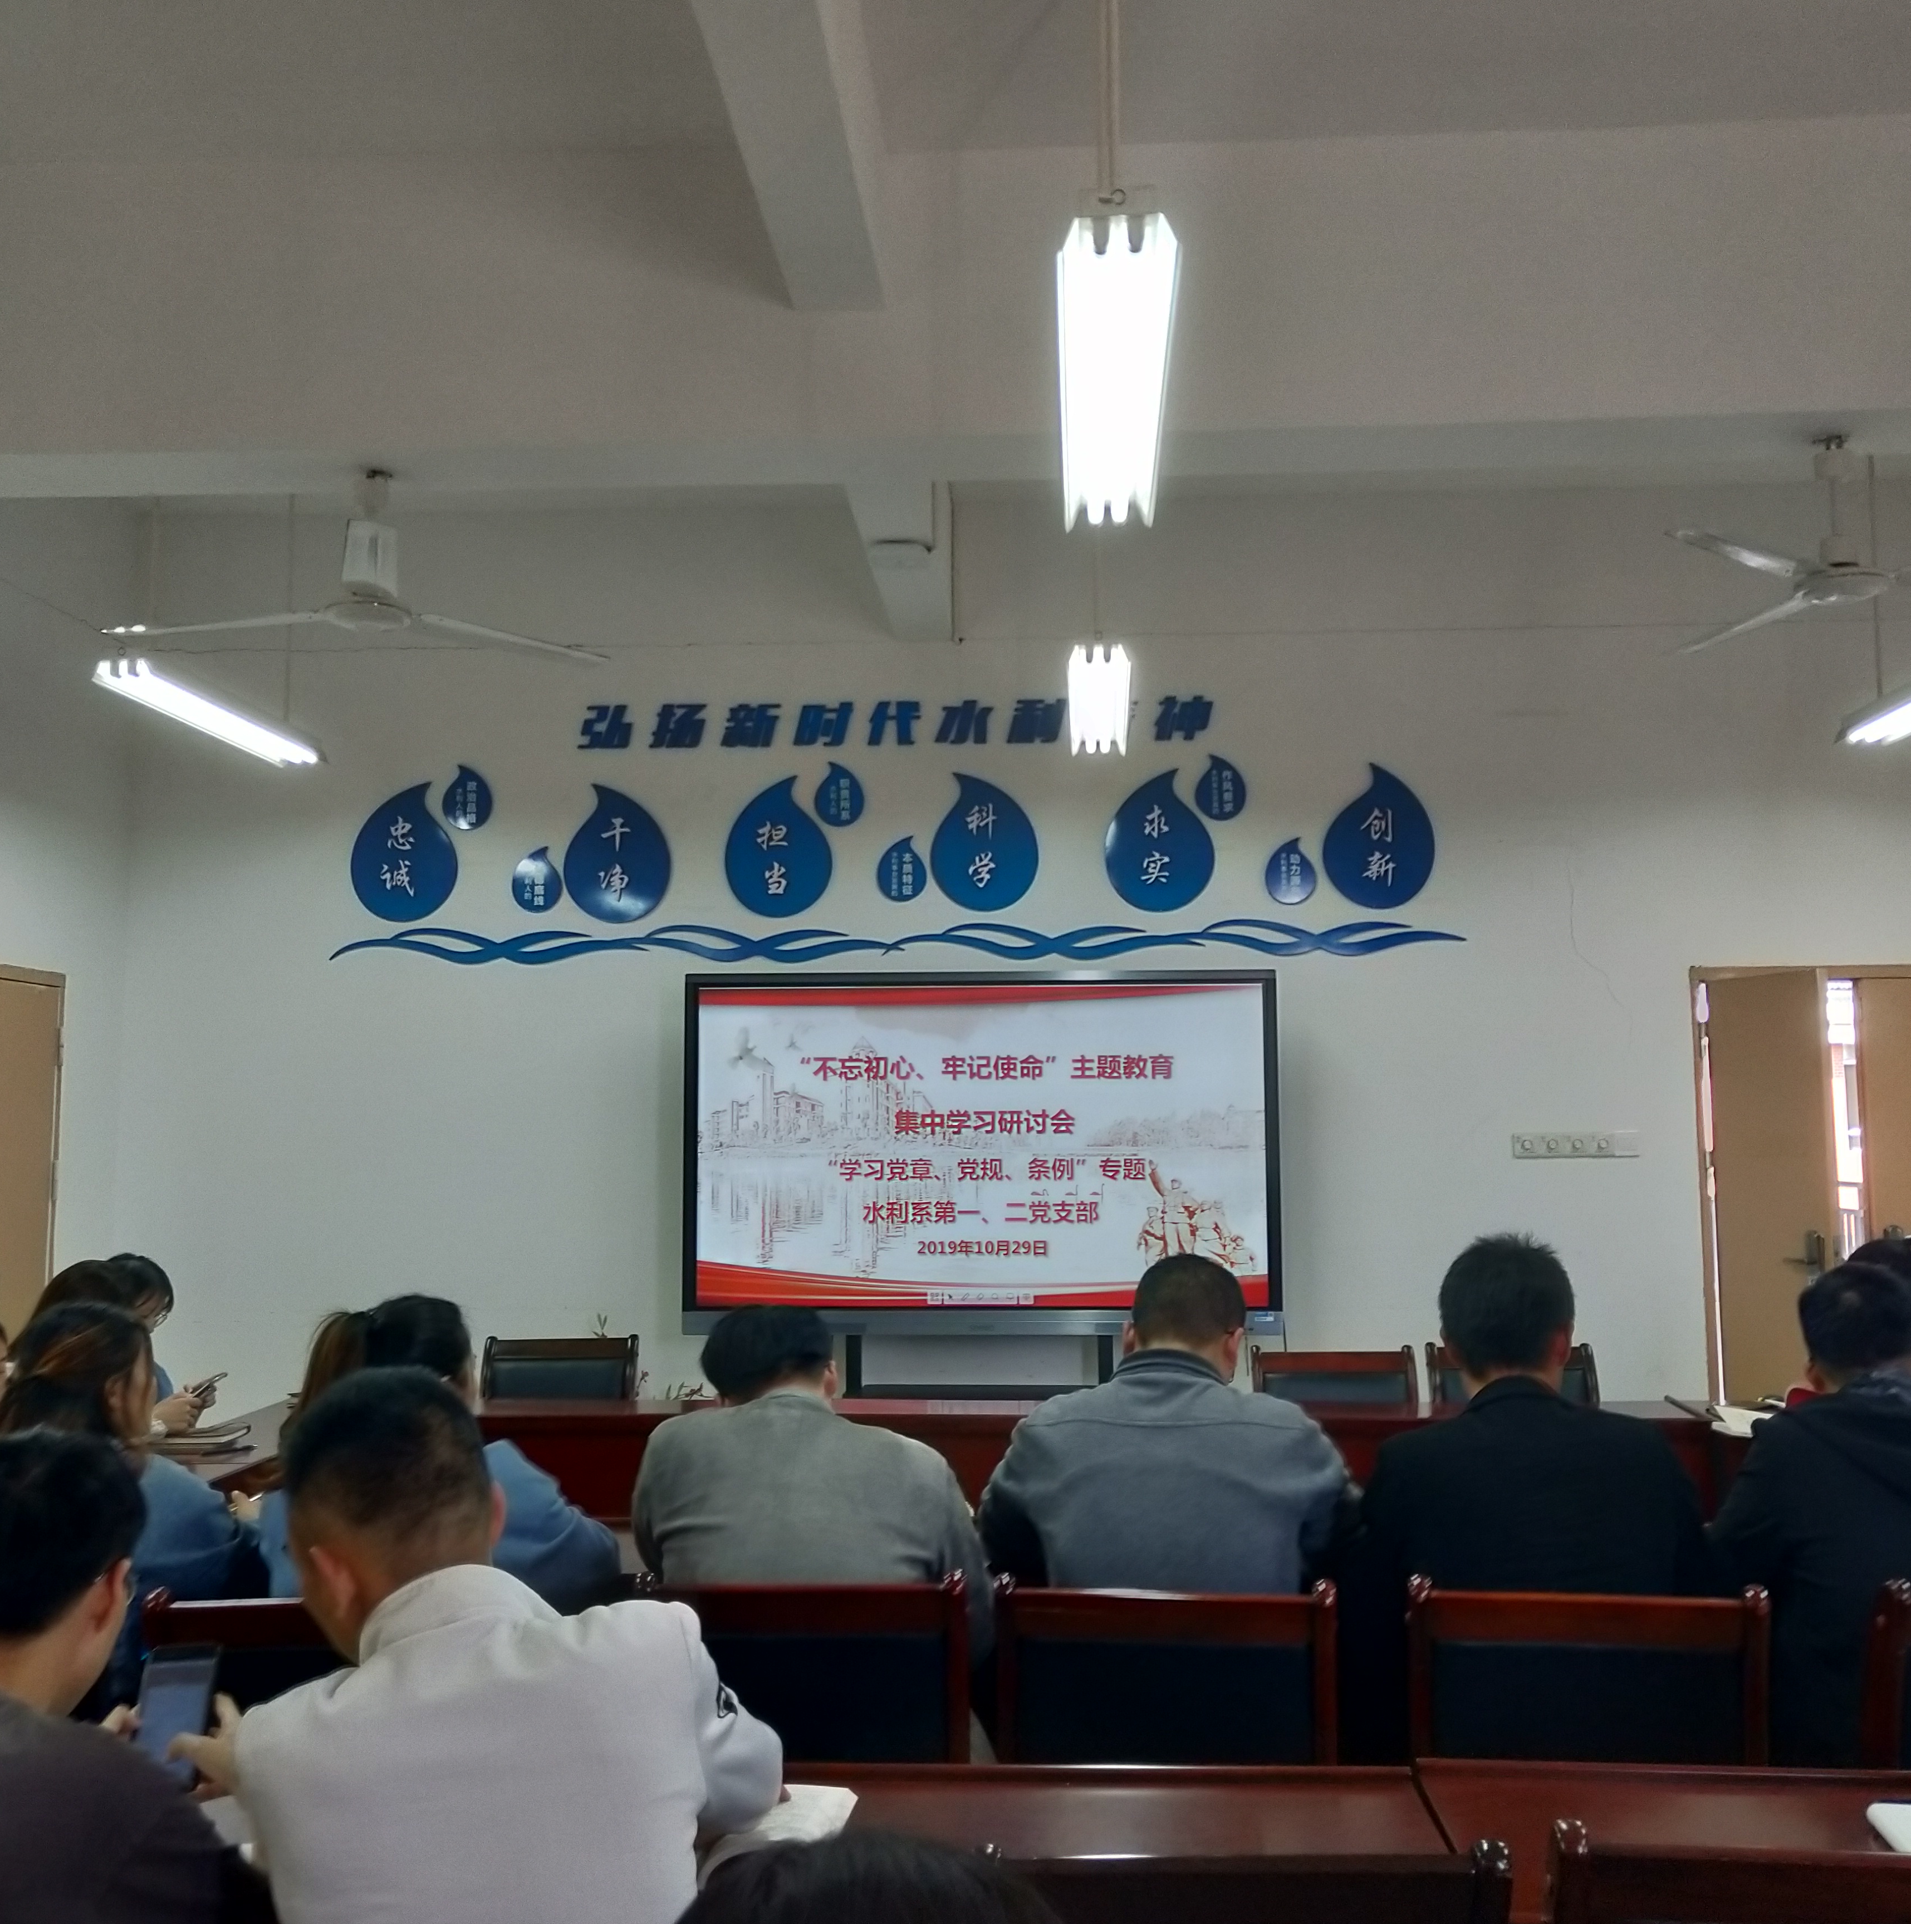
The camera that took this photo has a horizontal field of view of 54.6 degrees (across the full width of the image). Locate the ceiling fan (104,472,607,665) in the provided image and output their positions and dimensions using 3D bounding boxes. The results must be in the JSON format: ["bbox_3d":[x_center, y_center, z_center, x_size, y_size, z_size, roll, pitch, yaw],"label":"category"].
[{"bbox_3d":[-1.433,-1.037,4.546,1.300,0.412,1.200,2,-6,-18],"label":"ceiling fan"}]

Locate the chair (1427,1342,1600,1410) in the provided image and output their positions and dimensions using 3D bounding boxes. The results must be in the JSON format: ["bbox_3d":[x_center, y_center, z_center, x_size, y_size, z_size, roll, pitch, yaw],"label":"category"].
[{"bbox_3d":[1.574,1.528,5.006,0.470,0.925,0.550,-1,-5,4],"label":"chair"}]

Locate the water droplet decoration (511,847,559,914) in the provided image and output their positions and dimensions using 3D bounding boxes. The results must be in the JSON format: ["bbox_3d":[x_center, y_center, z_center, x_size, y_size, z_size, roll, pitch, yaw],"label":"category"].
[{"bbox_3d":[-1.545,-0.302,6.851,0.189,0.251,0.020,-1,-6,4],"label":"water droplet decoration"}]

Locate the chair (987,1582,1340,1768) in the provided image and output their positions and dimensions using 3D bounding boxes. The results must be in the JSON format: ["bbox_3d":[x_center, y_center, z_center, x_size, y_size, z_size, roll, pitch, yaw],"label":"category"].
[{"bbox_3d":[0.302,1.278,2.620,0.460,0.905,0.550,-1,-5,6],"label":"chair"}]

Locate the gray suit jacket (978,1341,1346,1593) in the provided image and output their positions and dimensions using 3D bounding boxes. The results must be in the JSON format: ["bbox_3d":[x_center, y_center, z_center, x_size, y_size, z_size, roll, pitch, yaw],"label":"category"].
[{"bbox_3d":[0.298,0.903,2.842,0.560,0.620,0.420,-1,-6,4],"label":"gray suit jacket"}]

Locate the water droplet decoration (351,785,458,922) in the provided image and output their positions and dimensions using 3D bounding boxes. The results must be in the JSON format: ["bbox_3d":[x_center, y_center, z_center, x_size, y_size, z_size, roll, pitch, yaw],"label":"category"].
[{"bbox_3d":[-1.990,-0.396,6.700,0.393,0.513,0.020,-1,-5,4],"label":"water droplet decoration"}]

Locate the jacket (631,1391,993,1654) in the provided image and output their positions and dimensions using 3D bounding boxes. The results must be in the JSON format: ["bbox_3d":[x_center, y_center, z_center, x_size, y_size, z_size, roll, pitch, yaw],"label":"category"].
[{"bbox_3d":[-0.213,0.979,2.823,0.540,0.656,0.460,0,-5,-2],"label":"jacket"}]

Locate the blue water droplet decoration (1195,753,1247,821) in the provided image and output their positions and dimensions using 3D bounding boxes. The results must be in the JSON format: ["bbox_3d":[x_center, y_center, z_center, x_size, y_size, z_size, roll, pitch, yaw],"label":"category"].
[{"bbox_3d":[0.917,-0.600,6.391,0.176,0.235,0.020,-1,-5,4],"label":"blue water droplet decoration"}]

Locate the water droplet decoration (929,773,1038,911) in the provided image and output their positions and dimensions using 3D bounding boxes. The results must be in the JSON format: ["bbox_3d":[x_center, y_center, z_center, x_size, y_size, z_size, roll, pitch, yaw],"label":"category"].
[{"bbox_3d":[0.104,-0.421,6.560,0.387,0.498,0.020,-1,-5,4],"label":"water droplet decoration"}]

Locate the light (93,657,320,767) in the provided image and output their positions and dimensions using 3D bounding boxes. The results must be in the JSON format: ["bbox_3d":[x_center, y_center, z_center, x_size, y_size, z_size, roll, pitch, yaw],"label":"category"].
[{"bbox_3d":[-2.210,-0.751,5.620,0.180,0.085,1.210,-1,-5,4],"label":"light"}]

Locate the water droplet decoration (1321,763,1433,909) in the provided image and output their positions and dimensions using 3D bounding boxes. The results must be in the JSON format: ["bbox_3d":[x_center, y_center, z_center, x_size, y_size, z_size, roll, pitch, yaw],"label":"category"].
[{"bbox_3d":[1.479,-0.438,6.468,0.387,0.516,0.020,-1,-5,4],"label":"water droplet decoration"}]

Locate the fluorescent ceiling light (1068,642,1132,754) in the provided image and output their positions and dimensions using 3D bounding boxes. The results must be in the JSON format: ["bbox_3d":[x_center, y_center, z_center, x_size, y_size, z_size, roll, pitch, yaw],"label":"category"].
[{"bbox_3d":[0.430,-0.777,5.520,0.180,0.085,1.210,-1,-5,4],"label":"fluorescent ceiling light"}]

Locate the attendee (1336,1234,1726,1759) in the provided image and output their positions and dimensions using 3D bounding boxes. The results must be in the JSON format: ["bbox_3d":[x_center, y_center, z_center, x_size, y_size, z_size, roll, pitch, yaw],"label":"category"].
[{"bbox_3d":[0.858,1.105,2.839,0.547,1.374,0.720,-1,-5,4],"label":"attendee"}]

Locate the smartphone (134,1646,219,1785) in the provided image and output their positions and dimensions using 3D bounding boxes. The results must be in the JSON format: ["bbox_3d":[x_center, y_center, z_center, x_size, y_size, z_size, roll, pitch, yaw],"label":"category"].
[{"bbox_3d":[-0.836,0.810,1.980,0.075,0.158,0.009,4,-31,-9],"label":"smartphone"}]

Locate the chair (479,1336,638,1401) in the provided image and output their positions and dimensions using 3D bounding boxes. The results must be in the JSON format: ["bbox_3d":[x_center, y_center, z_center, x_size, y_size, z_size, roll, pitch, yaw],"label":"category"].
[{"bbox_3d":[-1.212,1.587,5.480,0.468,0.890,0.540,0,-6,-2],"label":"chair"}]

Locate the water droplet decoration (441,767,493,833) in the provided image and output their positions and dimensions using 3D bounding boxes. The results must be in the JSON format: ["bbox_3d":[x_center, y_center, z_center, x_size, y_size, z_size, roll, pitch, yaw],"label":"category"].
[{"bbox_3d":[-1.762,-0.591,6.703,0.185,0.242,0.020,-1,-5,4],"label":"water droplet decoration"}]

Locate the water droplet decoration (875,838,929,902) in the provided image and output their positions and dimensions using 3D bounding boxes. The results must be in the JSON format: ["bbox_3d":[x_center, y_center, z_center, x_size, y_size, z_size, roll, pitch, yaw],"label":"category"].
[{"bbox_3d":[-0.192,-0.338,6.755,0.180,0.247,0.020,-1,-6,4],"label":"water droplet decoration"}]

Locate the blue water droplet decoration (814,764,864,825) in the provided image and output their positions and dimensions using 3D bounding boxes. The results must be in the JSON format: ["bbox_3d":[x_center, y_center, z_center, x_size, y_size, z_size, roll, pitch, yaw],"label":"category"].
[{"bbox_3d":[-0.404,-0.585,6.482,0.181,0.233,0.020,-1,-5,4],"label":"blue water droplet decoration"}]

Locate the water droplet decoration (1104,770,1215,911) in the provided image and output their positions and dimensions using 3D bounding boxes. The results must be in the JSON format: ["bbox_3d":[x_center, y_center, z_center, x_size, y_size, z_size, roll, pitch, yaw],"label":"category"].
[{"bbox_3d":[0.735,-0.439,6.697,0.396,0.520,0.020,-1,-6,4],"label":"water droplet decoration"}]

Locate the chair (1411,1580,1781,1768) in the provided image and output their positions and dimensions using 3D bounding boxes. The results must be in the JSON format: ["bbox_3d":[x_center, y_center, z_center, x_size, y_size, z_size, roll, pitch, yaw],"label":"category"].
[{"bbox_3d":[0.855,1.274,2.596,0.460,0.905,0.550,-1,-5,8],"label":"chair"}]

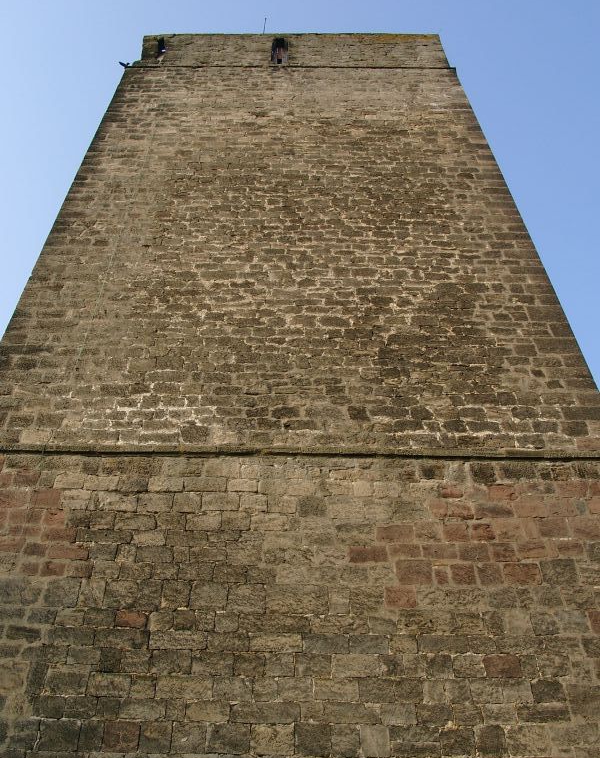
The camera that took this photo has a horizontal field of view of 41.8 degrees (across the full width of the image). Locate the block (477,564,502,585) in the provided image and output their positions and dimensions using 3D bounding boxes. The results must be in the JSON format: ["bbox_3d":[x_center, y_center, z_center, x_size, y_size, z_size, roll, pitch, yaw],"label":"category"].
[{"bbox_3d":[2.369,2.529,9.839,0.284,0.293,0.280,1,-50,-1],"label":"block"}]

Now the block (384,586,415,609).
[{"bbox_3d":[1.207,2.735,9.552,0.375,0.322,0.280,1,-50,-1],"label":"block"}]

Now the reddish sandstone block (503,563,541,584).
[{"bbox_3d":[2.756,2.533,9.849,0.443,0.304,0.280,1,-50,-1],"label":"reddish sandstone block"}]

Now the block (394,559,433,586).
[{"bbox_3d":[1.430,2.506,9.830,0.433,0.378,0.280,1,-50,-1],"label":"block"}]

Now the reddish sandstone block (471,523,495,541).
[{"bbox_3d":[2.391,2.115,10.395,0.247,0.272,0.270,0,-49,-1],"label":"reddish sandstone block"}]

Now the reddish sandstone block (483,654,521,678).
[{"bbox_3d":[2.272,3.337,8.963,0.359,0.275,0.270,0,-49,-1],"label":"reddish sandstone block"}]

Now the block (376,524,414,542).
[{"bbox_3d":[1.247,2.112,10.380,0.453,0.272,0.270,0,-49,-1],"label":"block"}]

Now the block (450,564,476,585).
[{"bbox_3d":[2.037,2.540,9.892,0.257,0.306,0.270,0,-49,-1],"label":"block"}]

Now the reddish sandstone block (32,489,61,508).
[{"bbox_3d":[-3.391,1.709,10.582,0.364,0.327,0.280,1,-50,-1],"label":"reddish sandstone block"}]

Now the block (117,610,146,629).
[{"bbox_3d":[-1.969,2.907,9.228,0.353,0.208,0.280,1,-50,-1],"label":"block"}]

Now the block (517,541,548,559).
[{"bbox_3d":[2.984,2.305,10.183,0.334,0.261,0.270,0,-49,-1],"label":"block"}]

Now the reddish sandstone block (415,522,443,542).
[{"bbox_3d":[1.683,2.102,10.399,0.310,0.306,0.270,0,-49,-1],"label":"reddish sandstone block"}]

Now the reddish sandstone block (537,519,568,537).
[{"bbox_3d":[3.329,2.075,10.458,0.336,0.275,0.270,0,-49,-1],"label":"reddish sandstone block"}]

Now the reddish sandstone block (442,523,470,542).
[{"bbox_3d":[2.032,2.100,10.330,0.335,0.307,0.280,1,-50,-1],"label":"reddish sandstone block"}]

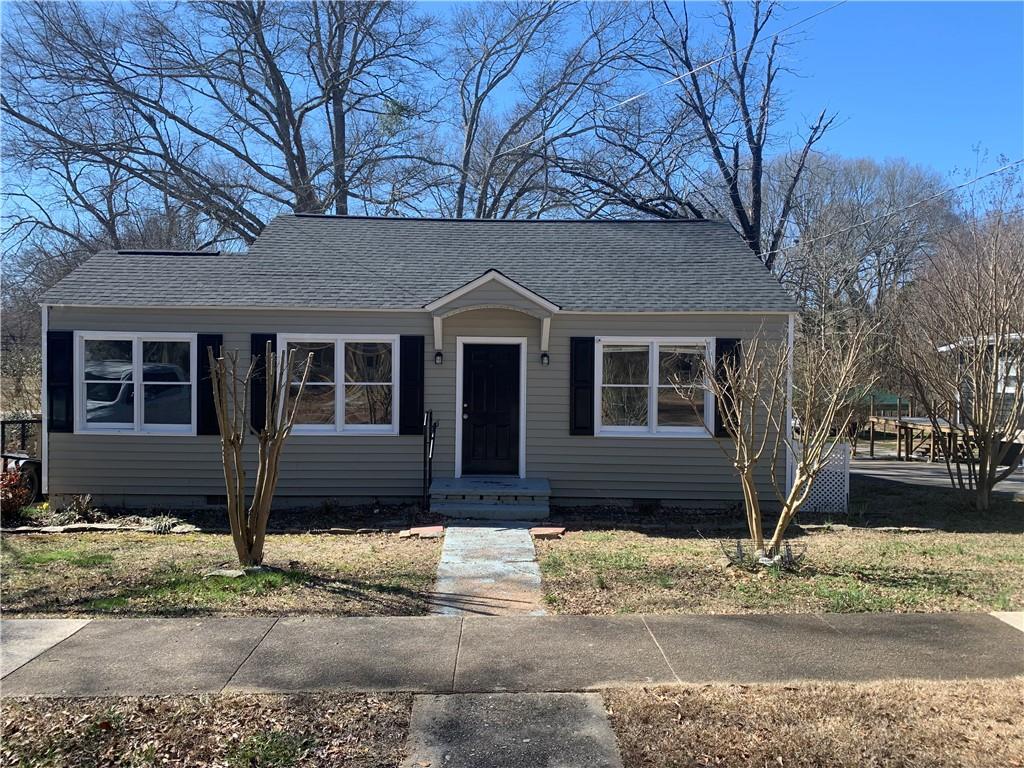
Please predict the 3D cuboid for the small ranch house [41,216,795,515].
[{"bbox_3d":[-1.415,-0.719,14.993,11.340,5.140,7.700,1,1,-1],"label":"small ranch house"}]

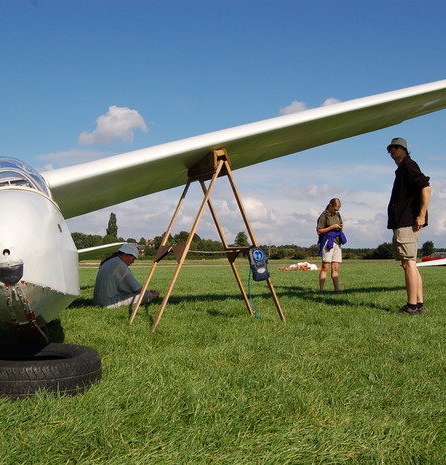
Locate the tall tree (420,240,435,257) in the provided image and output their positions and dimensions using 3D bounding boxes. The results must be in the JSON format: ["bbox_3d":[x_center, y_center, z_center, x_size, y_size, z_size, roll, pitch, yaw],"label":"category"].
[{"bbox_3d":[86.003,7.658,219.891,5.500,7.800,5.500,0,-3,0],"label":"tall tree"}]

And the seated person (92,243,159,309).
[{"bbox_3d":[-1.119,0.488,6.003,0.780,0.750,0.580,1,-3,-18],"label":"seated person"}]

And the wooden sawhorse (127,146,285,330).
[{"bbox_3d":[-0.125,0.054,4.623,1.290,1.470,0.650,2,-3,-29],"label":"wooden sawhorse"}]

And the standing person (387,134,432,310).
[{"bbox_3d":[1.942,-0.074,5.470,0.420,1.810,0.520,2,-3,-28],"label":"standing person"}]

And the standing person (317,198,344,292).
[{"bbox_3d":[1.845,0.206,9.001,0.470,1.620,0.400,2,-3,-30],"label":"standing person"}]

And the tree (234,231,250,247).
[{"bbox_3d":[7.971,5.861,219.980,6.300,11.400,6.300,0,-3,0],"label":"tree"}]

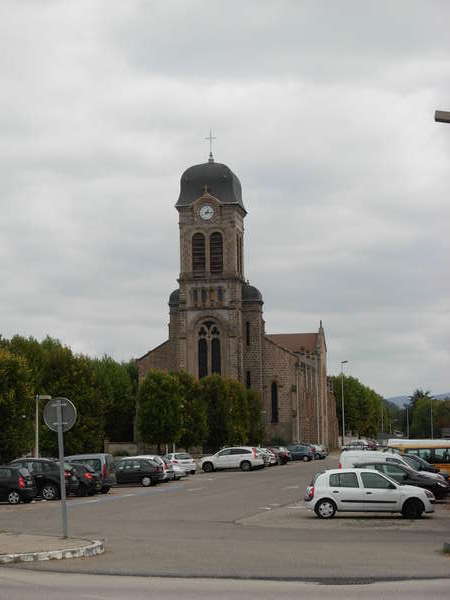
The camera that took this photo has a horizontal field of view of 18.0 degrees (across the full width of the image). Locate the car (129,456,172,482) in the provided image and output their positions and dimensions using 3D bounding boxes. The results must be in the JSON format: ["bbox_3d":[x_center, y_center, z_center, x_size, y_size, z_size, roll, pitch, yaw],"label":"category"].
[{"bbox_3d":[-4.927,9.084,75.833,4.100,1.490,1.720,-2,-6,12],"label":"car"}]

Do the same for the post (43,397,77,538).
[{"bbox_3d":[-3.077,3.170,26.900,0.650,2.660,0.100,-4,-6,9],"label":"post"}]

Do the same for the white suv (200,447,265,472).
[{"bbox_3d":[0.553,11.031,98.300,4.550,1.680,1.820,-2,-6,9],"label":"white suv"}]

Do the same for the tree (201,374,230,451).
[{"bbox_3d":[-0.799,9.529,112.348,2.600,7.300,2.600,-1,-5,0],"label":"tree"}]

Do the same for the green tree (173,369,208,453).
[{"bbox_3d":[-2.634,8.646,102.344,2.600,7.200,2.600,-1,-5,0],"label":"green tree"}]

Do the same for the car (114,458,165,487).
[{"bbox_3d":[-5.186,8.785,72.305,4.050,1.420,1.680,-2,-6,12],"label":"car"}]

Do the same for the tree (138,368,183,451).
[{"bbox_3d":[-4.286,7.983,93.000,2.800,6.750,2.900,-2,-6,9],"label":"tree"}]

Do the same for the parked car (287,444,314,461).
[{"bbox_3d":[6.530,14.460,134.500,4.200,1.560,1.780,-2,-6,9],"label":"parked car"}]

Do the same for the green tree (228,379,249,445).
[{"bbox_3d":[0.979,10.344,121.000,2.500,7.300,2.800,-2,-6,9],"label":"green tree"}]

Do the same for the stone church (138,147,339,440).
[{"bbox_3d":[2.414,2.479,185.972,19.300,35.300,44.000,-2,-6,11],"label":"stone church"}]

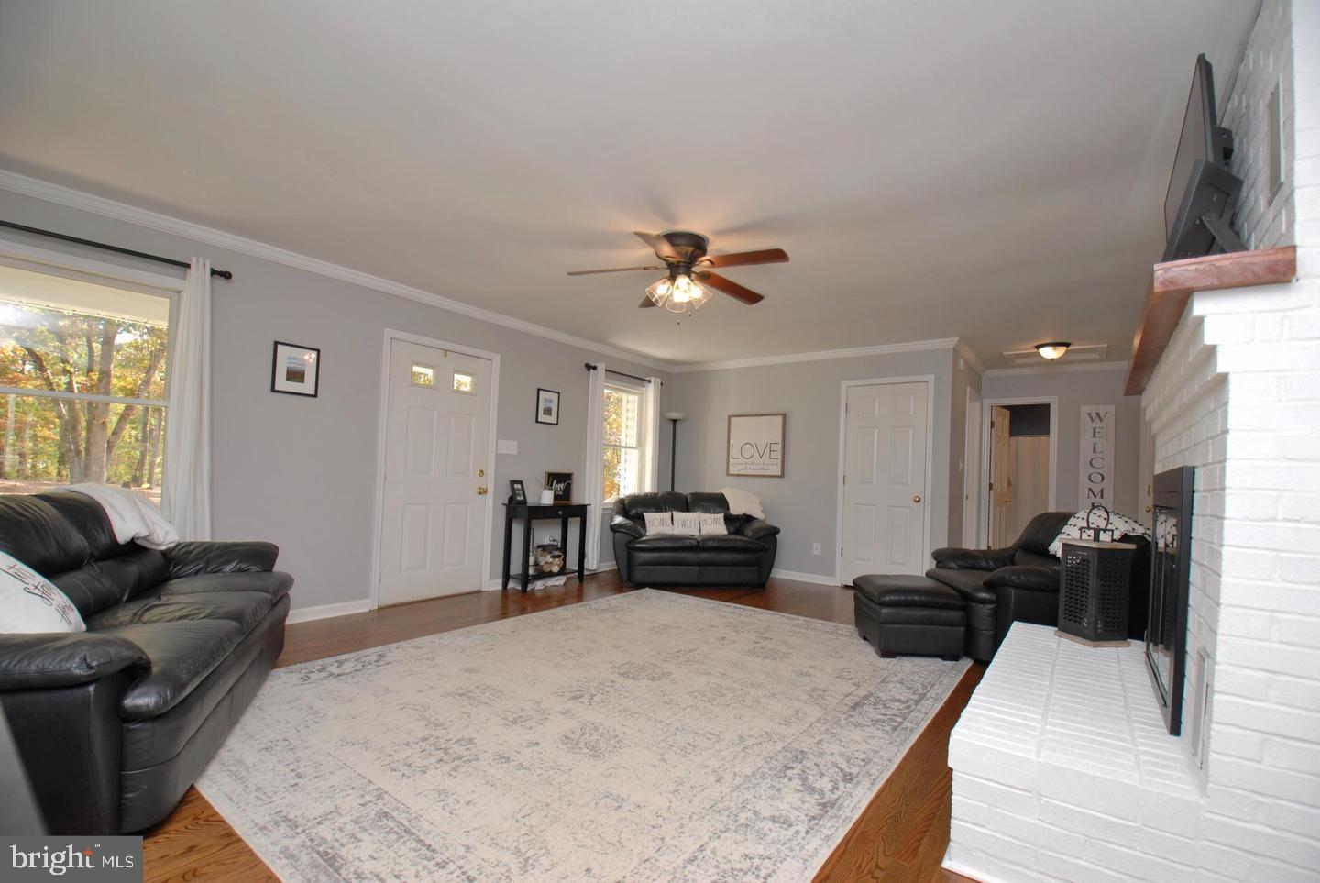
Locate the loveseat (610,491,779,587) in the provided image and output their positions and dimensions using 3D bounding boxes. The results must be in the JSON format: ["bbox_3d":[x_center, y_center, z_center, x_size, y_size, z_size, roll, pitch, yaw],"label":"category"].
[{"bbox_3d":[0.322,1.002,5.875,1.680,0.890,0.920,3,-3,-9],"label":"loveseat"}]

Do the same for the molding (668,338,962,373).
[{"bbox_3d":[1.455,-0.913,6.071,3.288,0.080,0.070,0,-4,38],"label":"molding"}]

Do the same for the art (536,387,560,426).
[{"bbox_3d":[-1.104,-0.334,5.409,0.022,0.332,0.283,0,-4,38],"label":"art"}]

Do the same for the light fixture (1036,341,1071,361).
[{"bbox_3d":[3.677,-0.833,5.145,0.280,0.145,0.280,0,-4,38],"label":"light fixture"}]

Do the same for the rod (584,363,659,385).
[{"bbox_3d":[-0.392,-0.736,6.218,0.090,0.050,1.303,0,-4,38],"label":"rod"}]

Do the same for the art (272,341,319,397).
[{"bbox_3d":[-2.438,-0.476,3.689,0.022,0.334,0.276,0,-4,38],"label":"art"}]

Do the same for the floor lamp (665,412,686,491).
[{"bbox_3d":[0.157,0.567,6.616,0.280,1.811,0.280,0,-4,38],"label":"floor lamp"}]

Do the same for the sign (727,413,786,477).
[{"bbox_3d":[1.098,0.052,6.291,0.730,0.709,0.035,0,-4,38],"label":"sign"}]

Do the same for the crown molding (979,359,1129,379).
[{"bbox_3d":[4.367,-0.784,6.087,1.400,0.074,0.065,0,-4,38],"label":"crown molding"}]

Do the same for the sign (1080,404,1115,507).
[{"bbox_3d":[4.630,0.221,5.827,0.284,1.220,0.020,0,-4,38],"label":"sign"}]

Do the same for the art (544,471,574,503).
[{"bbox_3d":[-0.958,0.447,5.256,0.040,0.305,0.315,0,-4,38],"label":"art"}]

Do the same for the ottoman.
[{"bbox_3d":[1.682,1.177,3.754,0.540,0.450,0.530,2,-3,2],"label":"ottoman"}]

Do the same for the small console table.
[{"bbox_3d":[-1.056,0.969,5.161,0.300,0.756,0.855,0,-4,38],"label":"small console table"}]

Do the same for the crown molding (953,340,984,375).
[{"bbox_3d":[3.275,-0.845,5.773,0.065,0.074,1.900,0,-4,38],"label":"crown molding"}]

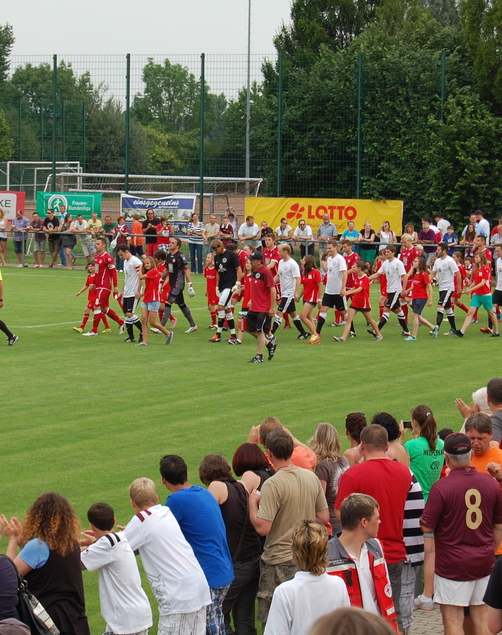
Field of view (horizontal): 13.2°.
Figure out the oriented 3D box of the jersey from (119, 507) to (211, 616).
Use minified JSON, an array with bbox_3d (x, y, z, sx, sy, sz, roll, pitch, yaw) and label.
[{"bbox_3d":[-0.503,1.397,12.500,0.440,0.640,0.300,-2,-17,-38],"label":"jersey"}]

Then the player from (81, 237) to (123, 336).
[{"bbox_3d":[-2.625,-0.541,38.833,0.750,1.760,0.520,-1,4,-28],"label":"player"}]

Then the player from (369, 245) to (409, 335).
[{"bbox_3d":[2.567,-0.506,40.313,0.750,1.690,0.560,-2,5,-38],"label":"player"}]

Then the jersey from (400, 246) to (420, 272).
[{"bbox_3d":[3.156,-1.067,43.229,0.300,0.700,0.500,-3,5,-45],"label":"jersey"}]

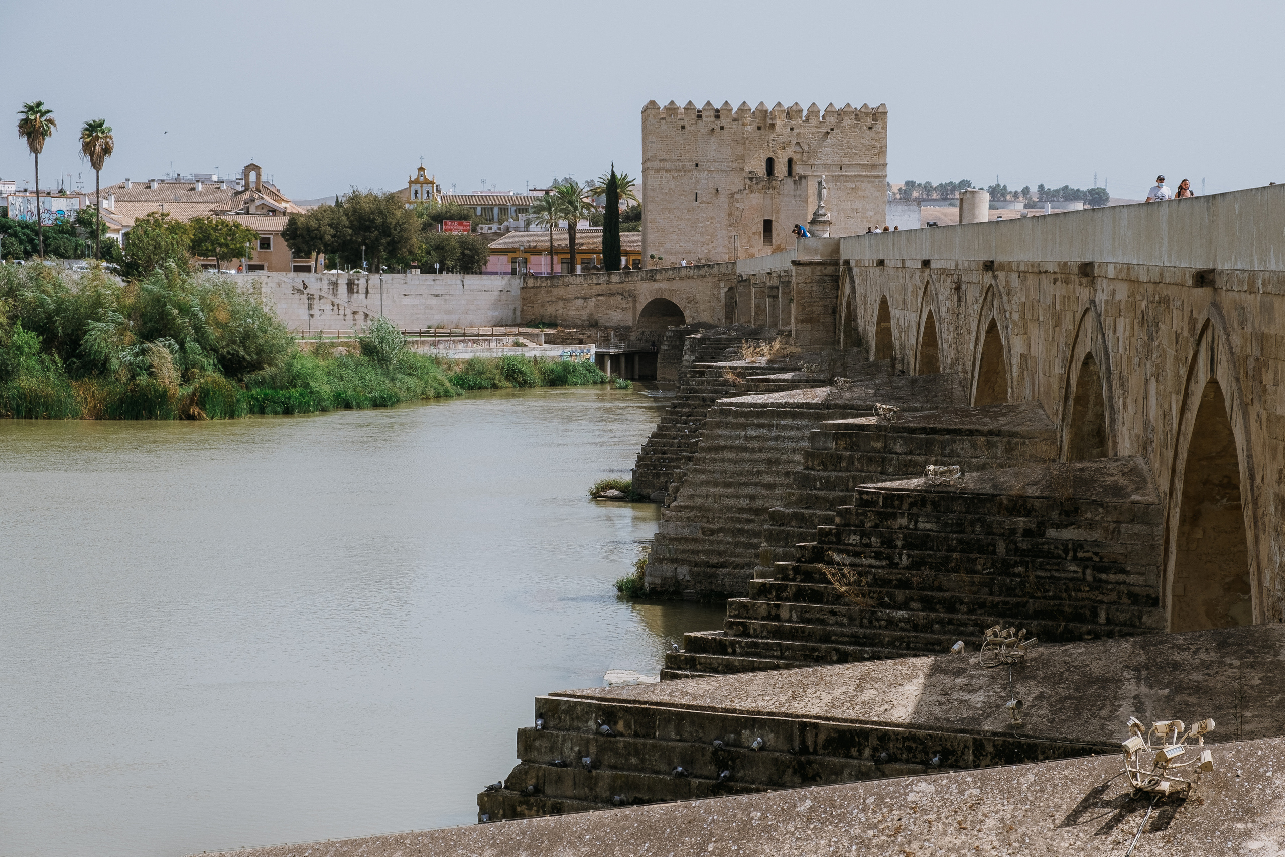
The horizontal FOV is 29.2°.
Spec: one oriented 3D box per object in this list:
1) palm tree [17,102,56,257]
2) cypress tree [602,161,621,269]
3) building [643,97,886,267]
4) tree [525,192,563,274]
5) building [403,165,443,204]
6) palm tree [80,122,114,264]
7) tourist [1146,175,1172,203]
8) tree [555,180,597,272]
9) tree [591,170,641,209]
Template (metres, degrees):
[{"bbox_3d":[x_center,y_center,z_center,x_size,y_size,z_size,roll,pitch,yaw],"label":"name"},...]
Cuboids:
[{"bbox_3d":[-61.726,-24.426,250.905,4.100,17.760,4.100,0,4,0],"label":"palm tree"},{"bbox_3d":[-2.999,-20.203,241.177,1.800,11.700,1.800,0,4,0],"label":"cypress tree"},{"bbox_3d":[11.270,-23.564,247.958,23.600,17.450,20.000,0,4,-3],"label":"building"},{"bbox_3d":[-9.798,-19.023,245.270,4.000,8.970,4.000,0,4,0],"label":"tree"},{"bbox_3d":[-30.134,-29.325,336.773,6.000,13.300,6.000,1,4,9],"label":"building"},{"bbox_3d":[-55.213,-23.322,248.978,3.700,15.830,3.700,0,4,0],"label":"palm tree"},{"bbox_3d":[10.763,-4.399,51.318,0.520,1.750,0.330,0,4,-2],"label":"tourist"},{"bbox_3d":[-6.648,-19.617,245.228,4.300,10.160,4.300,0,4,0],"label":"tree"},{"bbox_3d":[-2.838,-20.861,253.160,5.200,11.530,5.200,0,4,0],"label":"tree"}]

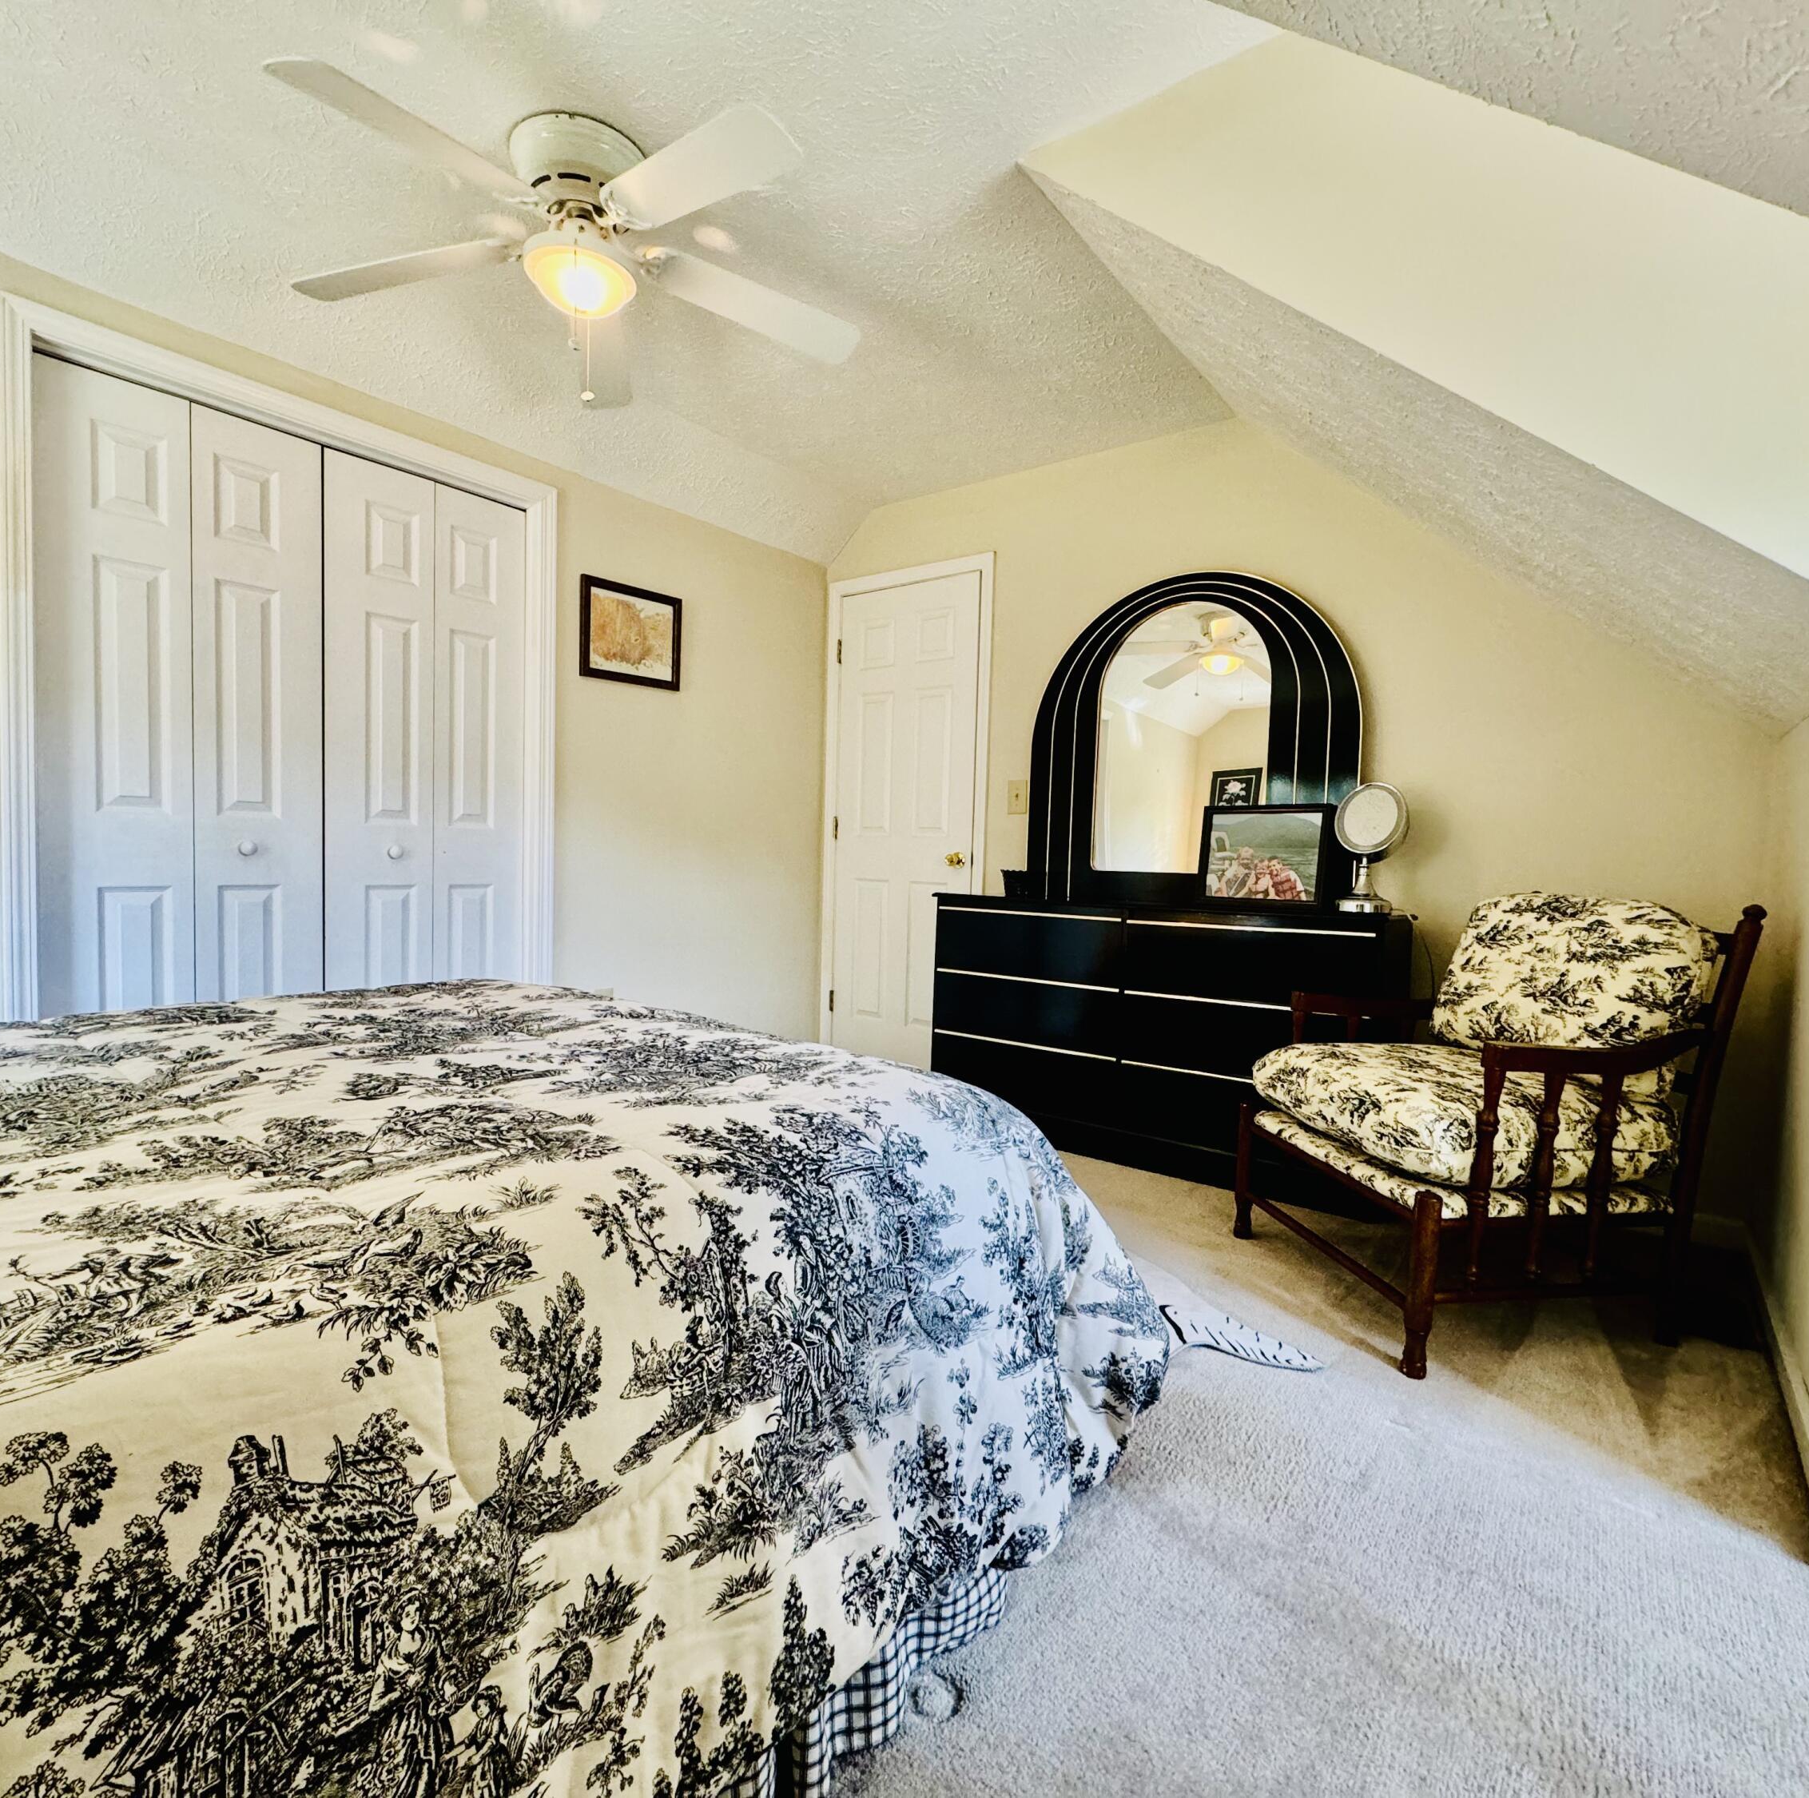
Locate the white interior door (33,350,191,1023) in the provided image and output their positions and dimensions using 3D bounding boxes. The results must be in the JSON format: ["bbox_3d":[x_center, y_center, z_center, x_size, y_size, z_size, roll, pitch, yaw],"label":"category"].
[{"bbox_3d":[-1.888,-0.218,2.320,0.038,2.006,0.302,3,3,37],"label":"white interior door"}]

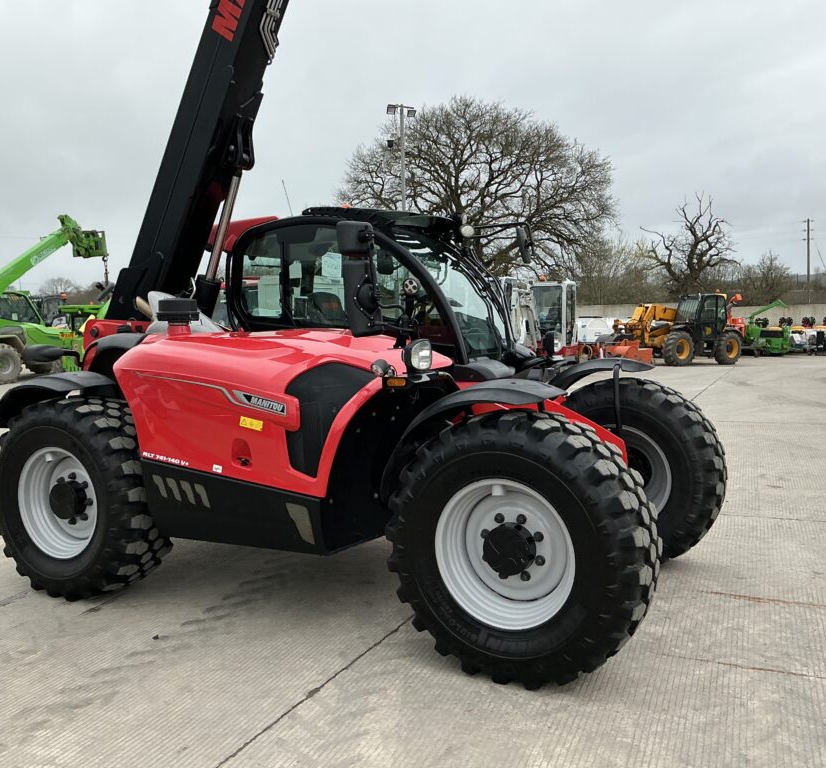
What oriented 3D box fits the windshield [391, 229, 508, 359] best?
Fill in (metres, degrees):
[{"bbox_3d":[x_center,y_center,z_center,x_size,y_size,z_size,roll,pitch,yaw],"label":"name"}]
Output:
[{"bbox_3d":[0.317,-0.586,5.453,0.240,0.960,0.880,-36,-13,26],"label":"windshield"}]

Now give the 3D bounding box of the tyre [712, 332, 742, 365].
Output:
[{"bbox_3d":[11.638,-1.327,30.700,1.210,1.210,0.450,-3,4,-28],"label":"tyre"}]

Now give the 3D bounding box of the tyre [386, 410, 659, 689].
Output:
[{"bbox_3d":[0.477,0.731,3.738,1.230,1.210,0.450,1,5,32],"label":"tyre"}]

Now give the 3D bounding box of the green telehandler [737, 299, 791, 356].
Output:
[{"bbox_3d":[15.834,-2.588,37.300,2.500,2.550,2.000,1,4,25],"label":"green telehandler"}]

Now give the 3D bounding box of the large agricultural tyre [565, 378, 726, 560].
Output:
[{"bbox_3d":[1.420,0.575,5.480,1.200,1.180,0.450,1,4,29],"label":"large agricultural tyre"}]

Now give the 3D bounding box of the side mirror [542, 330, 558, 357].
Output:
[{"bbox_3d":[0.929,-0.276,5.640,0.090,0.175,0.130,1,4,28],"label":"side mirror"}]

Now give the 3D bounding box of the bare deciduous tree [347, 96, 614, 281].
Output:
[{"bbox_3d":[3.875,-9.554,49.000,16.400,15.000,15.500,-1,4,5],"label":"bare deciduous tree"}]

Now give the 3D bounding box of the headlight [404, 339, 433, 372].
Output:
[{"bbox_3d":[0.024,-0.138,3.950,0.110,0.165,0.160,1,4,28],"label":"headlight"}]

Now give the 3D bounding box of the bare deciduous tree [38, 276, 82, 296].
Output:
[{"bbox_3d":[-42.678,-8.799,100.000,6.000,8.600,6.000,-1,4,0],"label":"bare deciduous tree"}]

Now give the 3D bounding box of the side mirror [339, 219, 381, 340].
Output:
[{"bbox_3d":[-0.269,-0.531,4.170,0.120,0.570,0.200,2,5,42],"label":"side mirror"}]

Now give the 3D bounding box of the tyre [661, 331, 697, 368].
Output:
[{"bbox_3d":[9.233,-1.227,28.800,1.220,1.200,0.440,-4,5,-32],"label":"tyre"}]

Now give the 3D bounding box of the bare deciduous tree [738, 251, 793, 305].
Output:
[{"bbox_3d":[22.981,-5.607,54.000,3.700,6.200,3.700,0,4,23],"label":"bare deciduous tree"}]

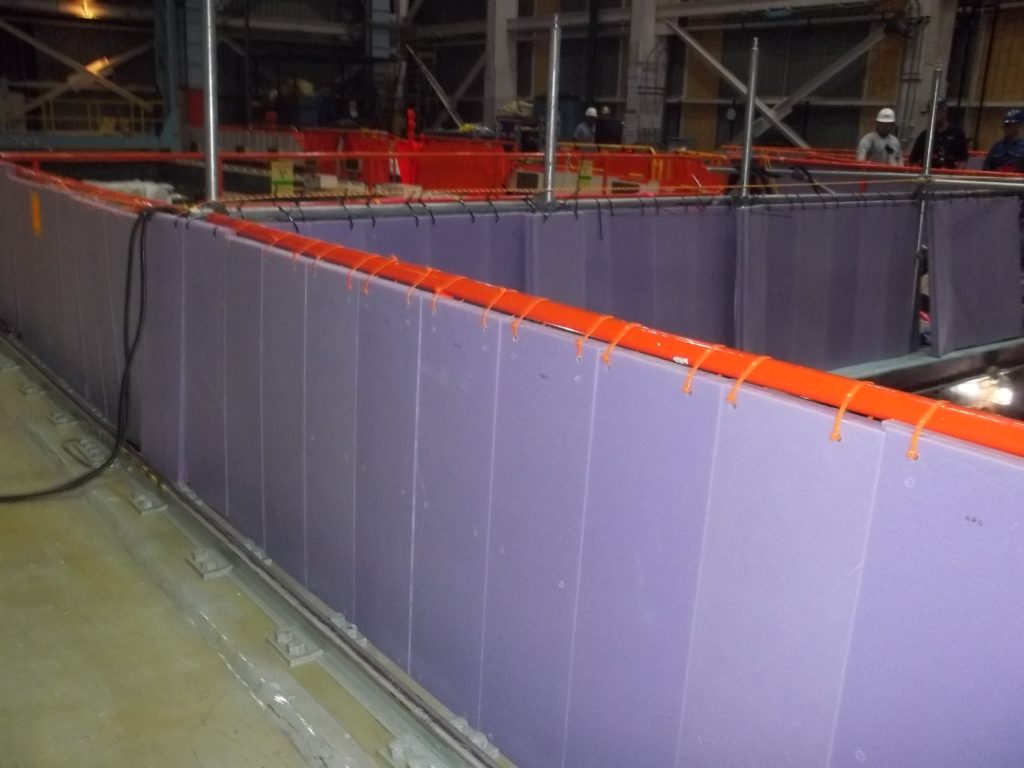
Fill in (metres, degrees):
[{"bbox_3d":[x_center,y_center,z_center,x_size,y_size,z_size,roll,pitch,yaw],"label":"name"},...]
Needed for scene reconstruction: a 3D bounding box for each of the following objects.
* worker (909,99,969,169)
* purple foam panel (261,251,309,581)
[{"bbox_3d":[4.422,-2.104,10.435,0.600,1.800,0.360,11,17,30],"label":"worker"},{"bbox_3d":[-0.712,0.105,3.125,0.044,1.039,0.312,-9,19,-38],"label":"purple foam panel"}]

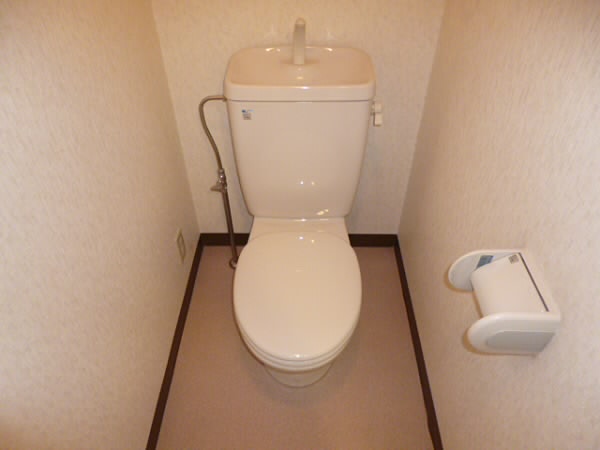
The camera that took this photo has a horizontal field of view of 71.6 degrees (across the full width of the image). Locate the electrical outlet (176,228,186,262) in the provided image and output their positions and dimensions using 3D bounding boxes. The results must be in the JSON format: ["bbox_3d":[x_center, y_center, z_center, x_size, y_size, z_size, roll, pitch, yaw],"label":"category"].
[{"bbox_3d":[-0.424,0.078,1.507,0.010,0.120,0.070,1,44,0],"label":"electrical outlet"}]

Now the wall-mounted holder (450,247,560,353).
[{"bbox_3d":[0.350,0.143,0.751,0.120,0.110,0.160,1,44,0],"label":"wall-mounted holder"}]

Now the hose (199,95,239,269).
[{"bbox_3d":[-0.267,-0.108,1.510,0.090,0.780,0.050,1,44,0],"label":"hose"}]

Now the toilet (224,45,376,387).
[{"bbox_3d":[0.000,0.054,1.272,0.385,0.880,0.755,1,44,0],"label":"toilet"}]

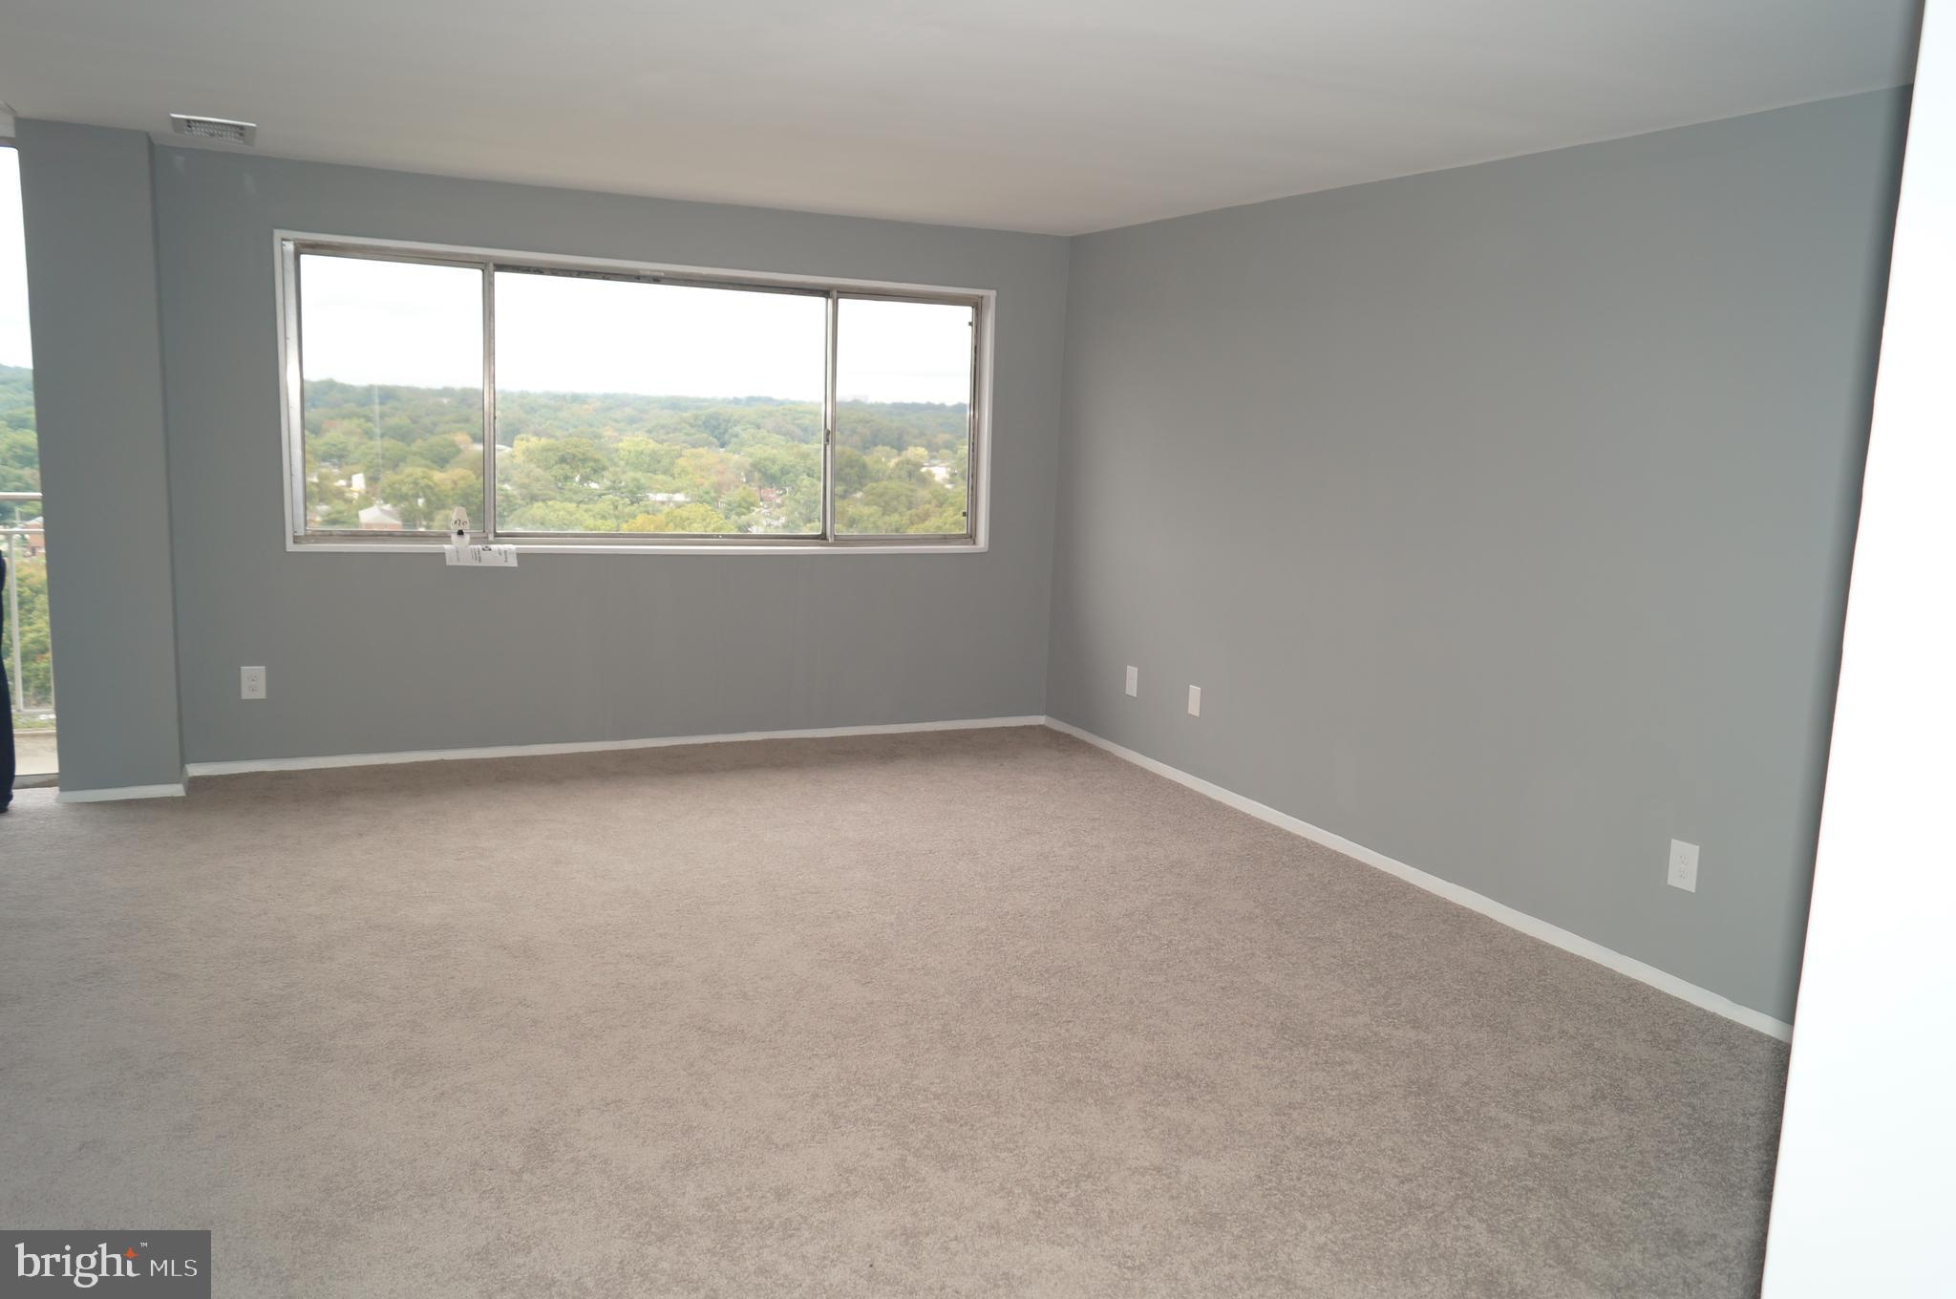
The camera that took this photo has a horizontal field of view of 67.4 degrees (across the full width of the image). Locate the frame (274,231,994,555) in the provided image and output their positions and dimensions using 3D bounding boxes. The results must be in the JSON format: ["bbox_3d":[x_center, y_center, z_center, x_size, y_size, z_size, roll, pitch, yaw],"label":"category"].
[{"bbox_3d":[-1.360,-1.059,6.509,3.140,1.265,0.110,-2,10,-26],"label":"frame"}]

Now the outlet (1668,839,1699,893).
[{"bbox_3d":[1.997,0.614,4.151,0.010,0.134,0.089,-2,10,-26],"label":"outlet"}]

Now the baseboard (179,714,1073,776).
[{"bbox_3d":[-1.401,0.427,6.703,3.895,0.046,0.014,-2,10,-26],"label":"baseboard"}]

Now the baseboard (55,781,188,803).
[{"bbox_3d":[-3.212,0.544,5.496,0.420,0.046,0.014,-2,10,-26],"label":"baseboard"}]

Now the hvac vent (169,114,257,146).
[{"bbox_3d":[-2.663,-1.805,5.118,0.260,0.020,0.420,-2,10,-26],"label":"hvac vent"}]

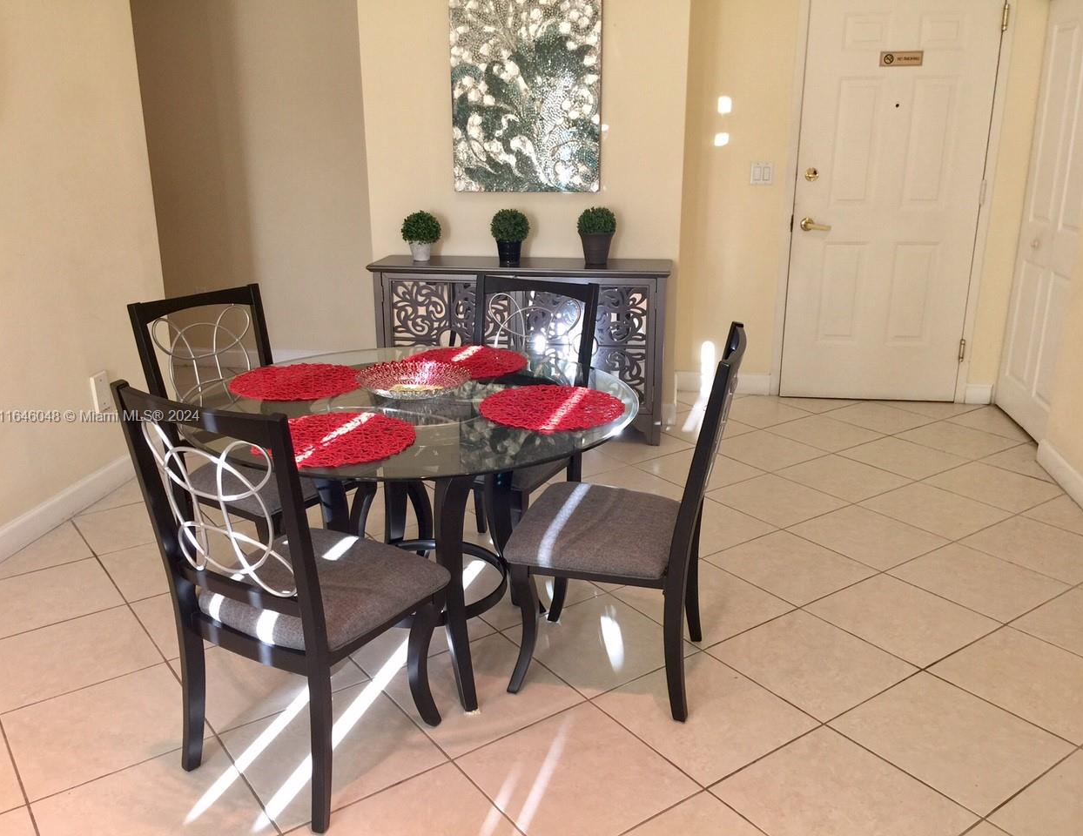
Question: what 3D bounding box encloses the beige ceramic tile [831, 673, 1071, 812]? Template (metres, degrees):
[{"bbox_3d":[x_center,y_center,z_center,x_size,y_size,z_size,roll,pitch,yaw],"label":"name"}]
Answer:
[{"bbox_3d":[0.996,0.780,2.281,0.417,0.010,0.417,-12,21,-34],"label":"beige ceramic tile"}]

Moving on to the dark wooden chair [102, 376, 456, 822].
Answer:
[{"bbox_3d":[-0.535,0.338,2.064,0.480,0.925,0.530,9,20,28],"label":"dark wooden chair"}]

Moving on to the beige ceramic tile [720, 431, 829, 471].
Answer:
[{"bbox_3d":[1.028,0.152,4.290,0.417,0.010,0.417,-12,21,-34],"label":"beige ceramic tile"}]

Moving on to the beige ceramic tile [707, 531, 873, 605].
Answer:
[{"bbox_3d":[0.858,0.513,3.216,0.420,0.010,0.420,-12,21,-34],"label":"beige ceramic tile"}]

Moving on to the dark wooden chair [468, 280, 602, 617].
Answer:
[{"bbox_3d":[-0.126,0.048,3.086,0.460,0.950,0.530,9,19,25],"label":"dark wooden chair"}]

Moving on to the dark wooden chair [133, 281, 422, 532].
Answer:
[{"bbox_3d":[-0.824,0.103,2.818,0.530,0.925,0.480,10,20,28],"label":"dark wooden chair"}]

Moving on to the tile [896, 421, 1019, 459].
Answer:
[{"bbox_3d":[1.940,0.108,4.373,0.411,0.010,0.411,-12,21,-34],"label":"tile"}]

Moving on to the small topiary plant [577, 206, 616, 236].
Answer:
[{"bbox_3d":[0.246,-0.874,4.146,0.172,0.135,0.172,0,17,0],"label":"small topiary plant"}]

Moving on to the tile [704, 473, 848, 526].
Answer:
[{"bbox_3d":[0.938,0.329,3.725,0.417,0.010,0.417,-12,21,-34],"label":"tile"}]

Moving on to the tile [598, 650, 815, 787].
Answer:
[{"bbox_3d":[0.405,0.742,2.341,0.411,0.010,0.411,-12,21,-34],"label":"tile"}]

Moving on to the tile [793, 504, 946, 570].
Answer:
[{"bbox_3d":[1.173,0.425,3.357,0.411,0.010,0.411,-12,21,-34],"label":"tile"}]

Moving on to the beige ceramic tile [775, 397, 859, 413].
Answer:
[{"bbox_3d":[1.495,-0.099,5.159,0.420,0.010,0.420,-12,21,-34],"label":"beige ceramic tile"}]

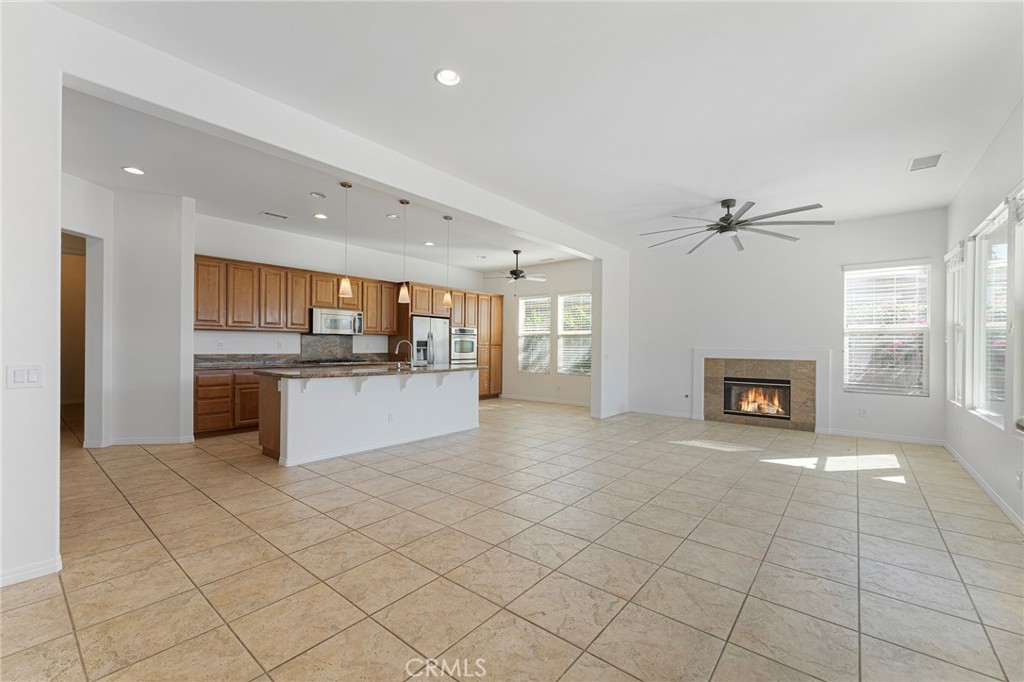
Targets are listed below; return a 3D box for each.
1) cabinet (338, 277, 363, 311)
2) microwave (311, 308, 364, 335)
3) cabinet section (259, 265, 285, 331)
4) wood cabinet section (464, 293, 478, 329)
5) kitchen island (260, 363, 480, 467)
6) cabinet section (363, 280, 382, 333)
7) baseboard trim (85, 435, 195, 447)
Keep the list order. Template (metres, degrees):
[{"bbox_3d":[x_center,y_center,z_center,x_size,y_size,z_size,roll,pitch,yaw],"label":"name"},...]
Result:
[{"bbox_3d":[-2.914,-0.807,6.993,0.330,0.563,0.432,-1,-1,41],"label":"cabinet"},{"bbox_3d":[-2.997,-0.302,6.707,0.410,0.390,0.820,0,-1,41],"label":"microwave"},{"bbox_3d":[-3.389,-0.572,5.539,0.330,0.872,0.341,0,-1,40],"label":"cabinet section"},{"bbox_3d":[-0.989,-0.613,8.043,0.500,0.681,0.371,0,-1,40],"label":"wood cabinet section"},{"bbox_3d":[-1.586,0.820,5.121,1.060,0.920,2.700,0,-1,41],"label":"kitchen island"},{"bbox_3d":[-2.423,-0.555,6.657,0.330,0.864,0.342,0,-1,40],"label":"cabinet section"},{"bbox_3d":[-4.473,1.207,4.807,1.077,0.090,0.030,1,-1,-17],"label":"baseboard trim"}]

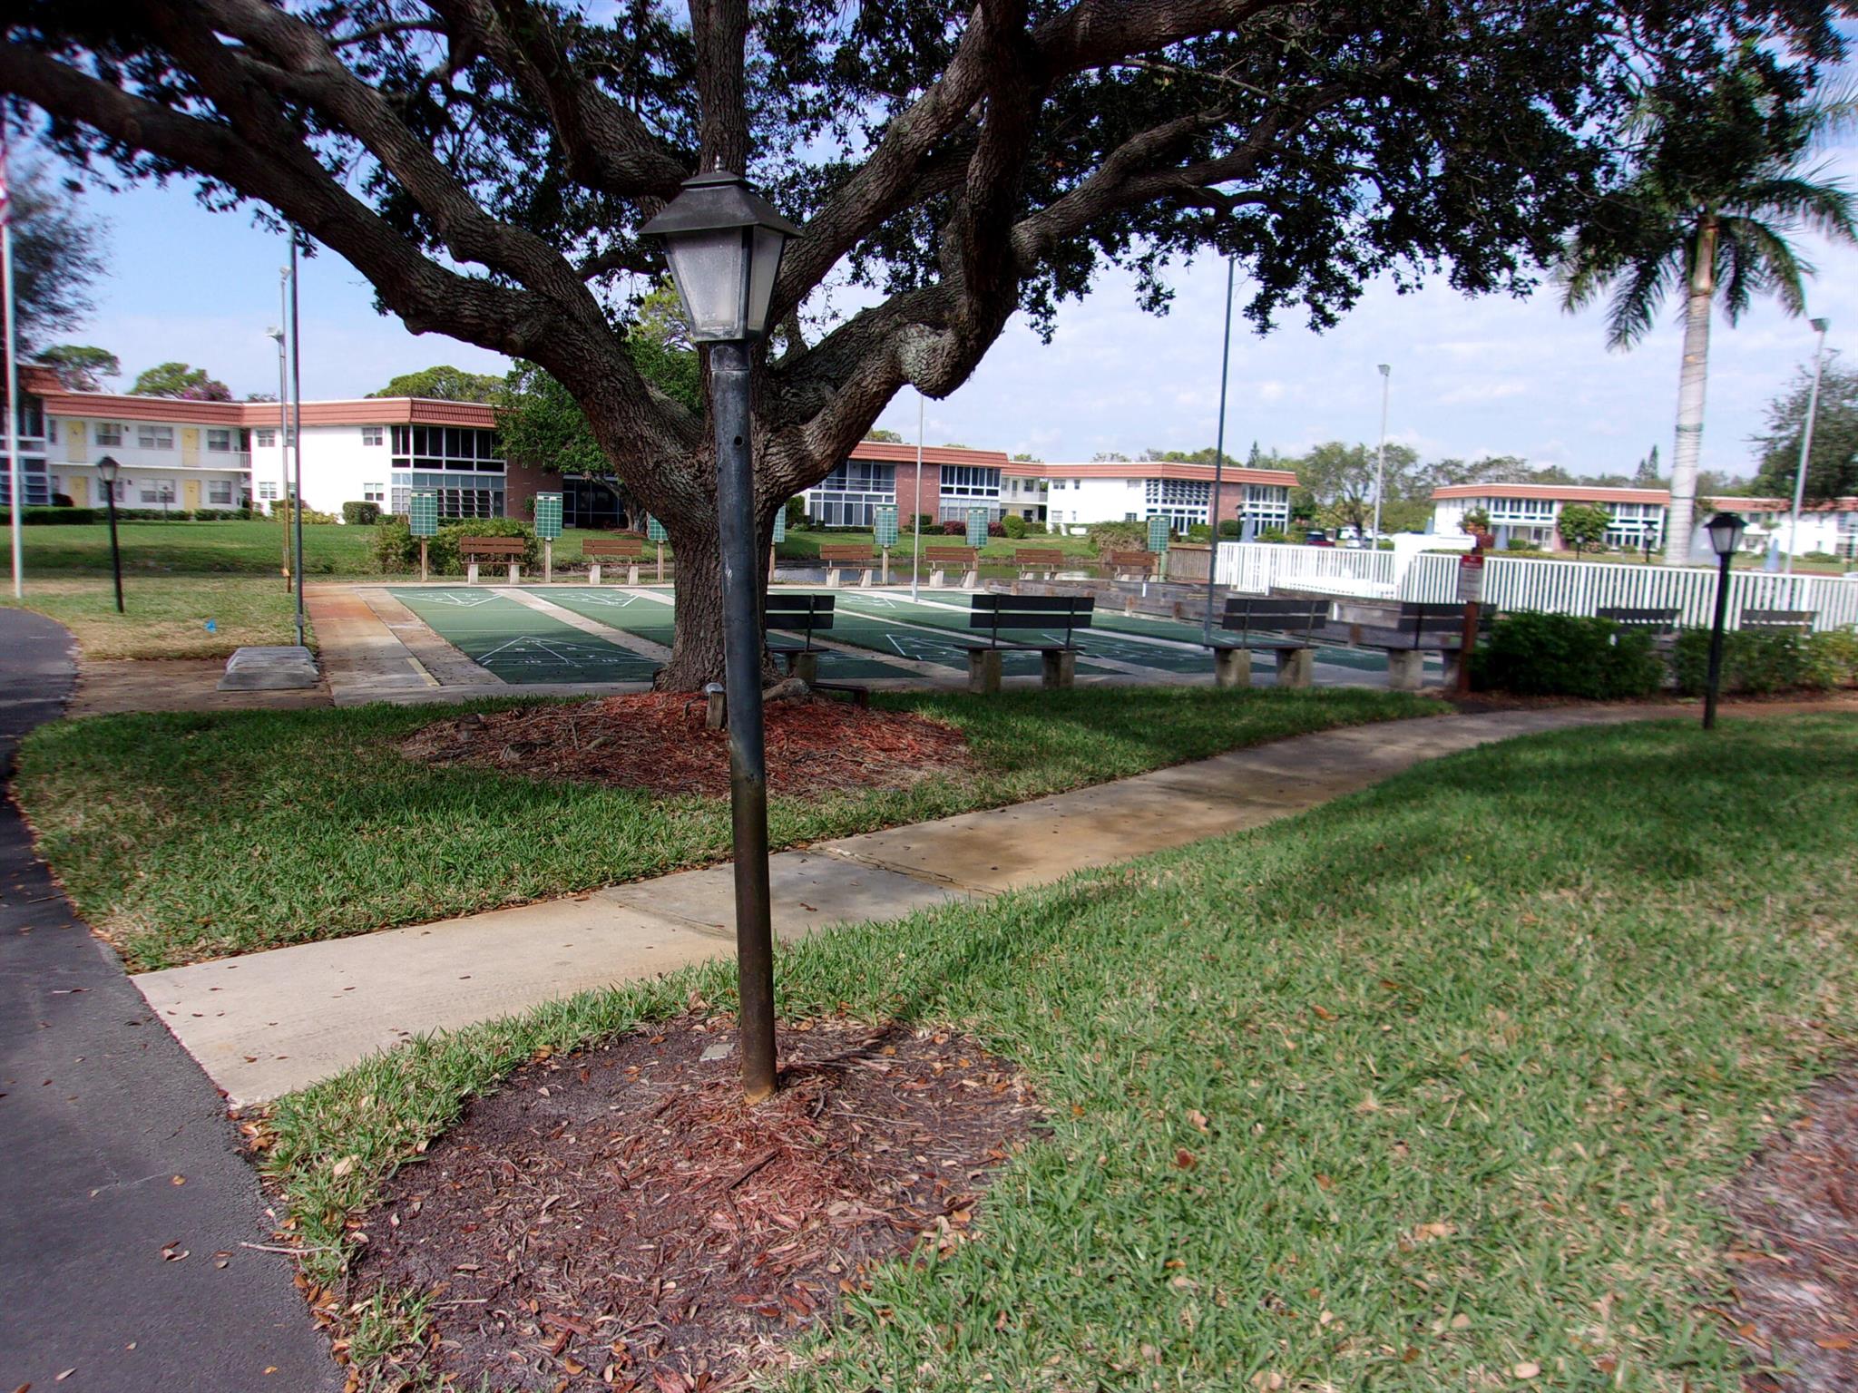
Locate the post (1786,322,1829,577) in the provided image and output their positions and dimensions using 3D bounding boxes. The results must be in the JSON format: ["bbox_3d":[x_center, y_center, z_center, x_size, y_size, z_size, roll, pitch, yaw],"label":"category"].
[{"bbox_3d":[15.939,-3.902,26.500,0.350,5.900,0.350,-1,8,-24],"label":"post"}]

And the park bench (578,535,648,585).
[{"bbox_3d":[-6.402,-2.720,29.615,1.250,0.920,0.540,-1,8,-24],"label":"park bench"}]

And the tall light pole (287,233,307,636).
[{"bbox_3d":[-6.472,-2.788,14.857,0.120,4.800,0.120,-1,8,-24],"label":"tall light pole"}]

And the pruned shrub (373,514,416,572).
[{"bbox_3d":[-11.847,-3.430,32.118,1.100,1.300,1.100,-1,8,-24],"label":"pruned shrub"}]

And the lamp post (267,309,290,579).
[{"bbox_3d":[-12.270,-4.595,27.390,0.400,4.870,0.250,2,7,0],"label":"lamp post"}]

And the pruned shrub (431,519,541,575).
[{"bbox_3d":[-10.019,-3.434,32.623,2.400,1.300,1.600,-1,8,-24],"label":"pruned shrub"}]

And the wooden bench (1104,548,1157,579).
[{"bbox_3d":[5.059,-2.983,34.729,1.250,0.920,0.540,-1,8,-24],"label":"wooden bench"}]

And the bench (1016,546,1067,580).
[{"bbox_3d":[2.673,-2.929,33.664,1.250,0.920,0.540,-1,8,-24],"label":"bench"}]

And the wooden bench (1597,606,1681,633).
[{"bbox_3d":[7.752,-0.574,16.271,1.270,0.910,0.530,-1,8,-24],"label":"wooden bench"}]

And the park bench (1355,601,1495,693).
[{"bbox_3d":[5.471,-0.573,15.869,1.330,0.920,0.500,-1,8,-21],"label":"park bench"}]

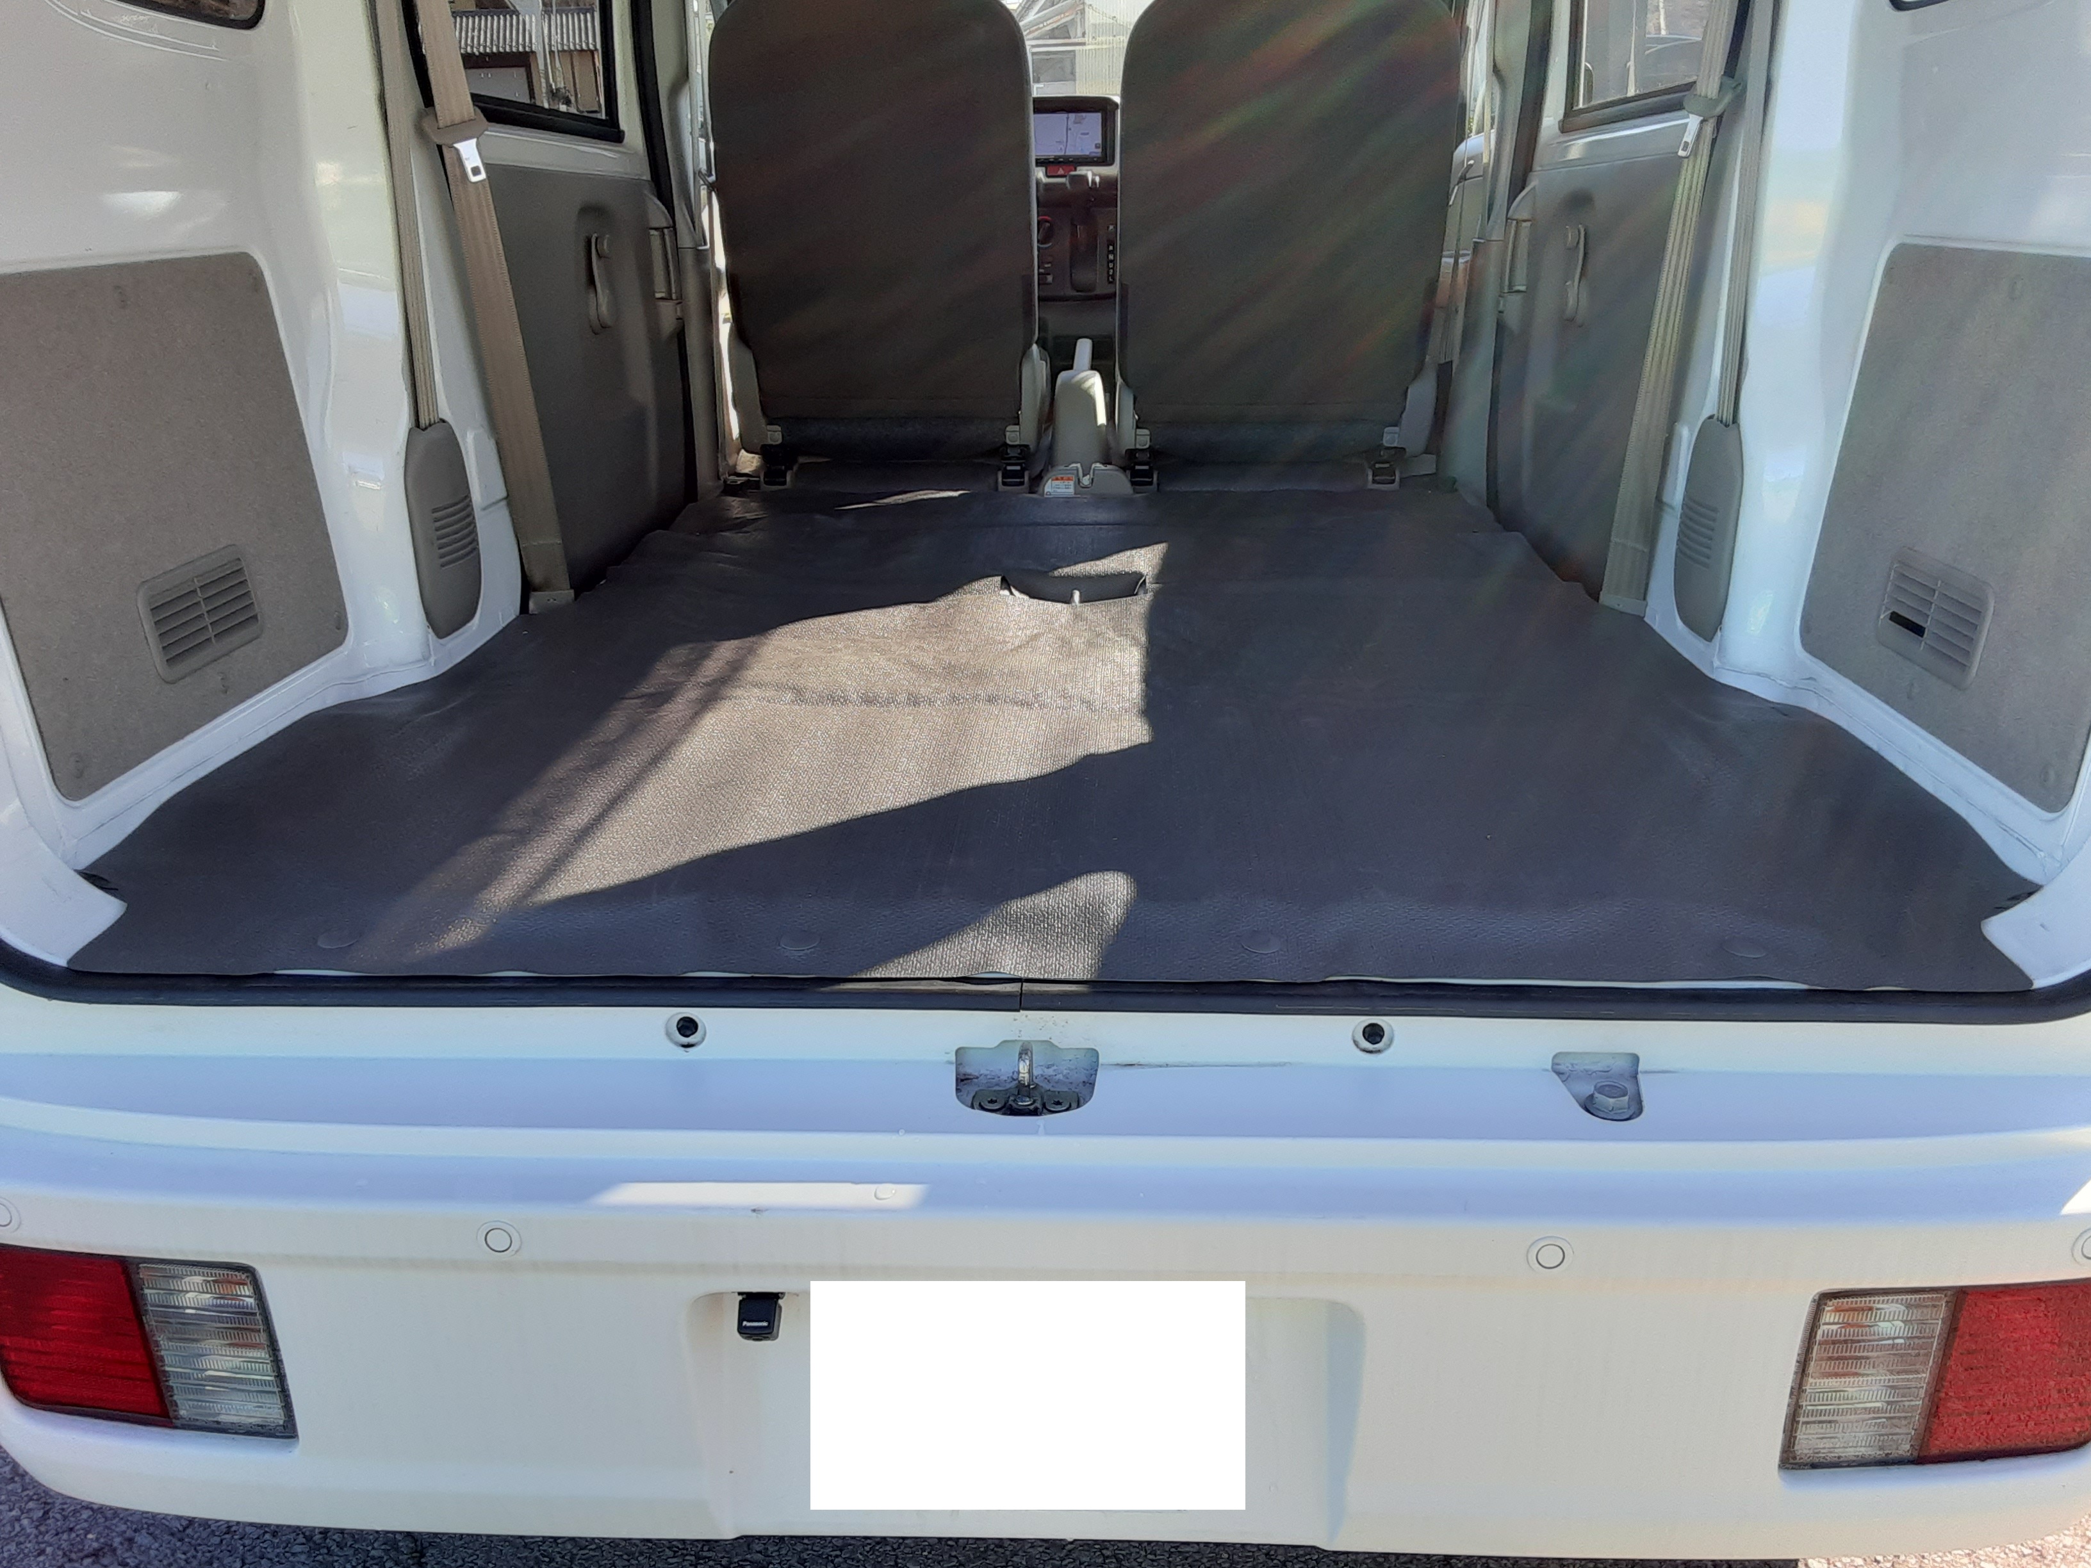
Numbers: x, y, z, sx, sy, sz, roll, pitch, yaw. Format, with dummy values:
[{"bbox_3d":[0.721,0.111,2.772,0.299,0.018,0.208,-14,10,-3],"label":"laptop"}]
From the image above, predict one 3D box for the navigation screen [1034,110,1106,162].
[{"bbox_3d":[0.039,-1.334,3.360,0.175,0.105,0.030,0,12,2],"label":"navigation screen"}]

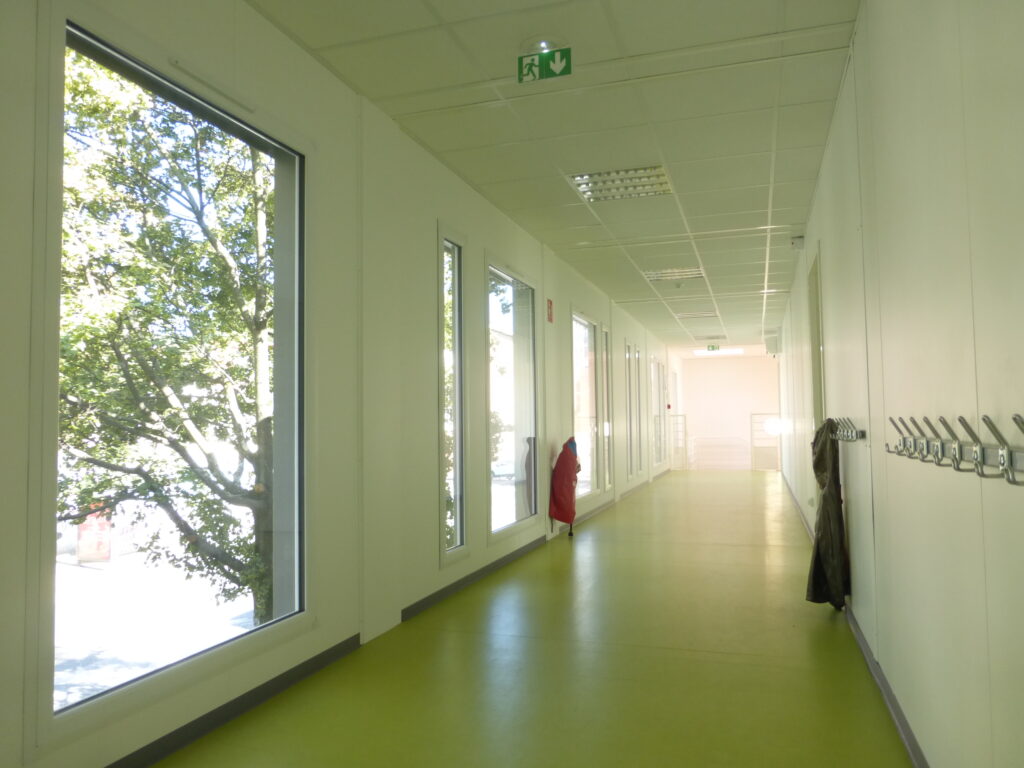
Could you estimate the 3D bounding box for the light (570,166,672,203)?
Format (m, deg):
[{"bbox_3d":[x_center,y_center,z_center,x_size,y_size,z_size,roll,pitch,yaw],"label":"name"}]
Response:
[{"bbox_3d":[0.714,-1.303,4.551,0.600,0.080,0.595,-1,-3,19],"label":"light"}]

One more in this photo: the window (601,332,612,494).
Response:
[{"bbox_3d":[1.105,0.311,8.471,0.060,1.870,0.420,-1,-3,19],"label":"window"}]

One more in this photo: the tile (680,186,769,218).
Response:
[{"bbox_3d":[1.473,-1.261,4.910,0.601,0.020,0.580,-1,-3,19],"label":"tile"}]

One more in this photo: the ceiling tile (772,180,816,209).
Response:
[{"bbox_3d":[1.890,-1.273,4.773,0.277,0.020,0.598,-1,-3,19],"label":"ceiling tile"}]

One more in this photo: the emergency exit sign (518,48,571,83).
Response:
[{"bbox_3d":[0.129,-1.240,2.769,0.209,0.103,0.015,-1,-3,19],"label":"emergency exit sign"}]

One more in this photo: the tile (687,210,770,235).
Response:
[{"bbox_3d":[1.651,-1.236,5.423,0.601,0.020,0.475,-1,-3,19],"label":"tile"}]

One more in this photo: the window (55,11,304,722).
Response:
[{"bbox_3d":[-1.006,-0.033,2.293,0.080,1.783,1.043,-1,-3,19],"label":"window"}]

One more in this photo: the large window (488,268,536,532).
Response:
[{"bbox_3d":[-0.004,0.116,5.191,0.080,1.802,1.053,-1,-3,19],"label":"large window"}]

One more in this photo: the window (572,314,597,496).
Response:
[{"bbox_3d":[0.745,0.236,7.357,0.080,1.793,1.058,-1,-3,19],"label":"window"}]

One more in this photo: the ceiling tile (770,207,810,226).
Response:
[{"bbox_3d":[2.054,-1.240,5.259,0.259,0.020,0.464,-1,-3,19],"label":"ceiling tile"}]

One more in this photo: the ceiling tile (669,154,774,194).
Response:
[{"bbox_3d":[1.280,-1.293,4.354,0.601,0.020,0.595,-1,-3,19],"label":"ceiling tile"}]

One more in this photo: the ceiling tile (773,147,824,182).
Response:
[{"bbox_3d":[1.686,-1.291,4.193,0.259,0.020,0.604,-1,-3,19],"label":"ceiling tile"}]

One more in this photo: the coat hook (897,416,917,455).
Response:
[{"bbox_3d":[1.035,0.137,1.865,0.044,0.104,0.030,-1,-3,19],"label":"coat hook"}]

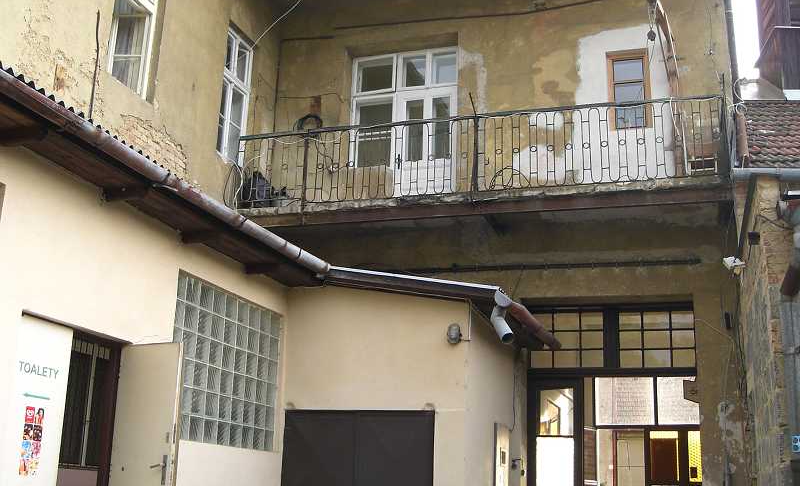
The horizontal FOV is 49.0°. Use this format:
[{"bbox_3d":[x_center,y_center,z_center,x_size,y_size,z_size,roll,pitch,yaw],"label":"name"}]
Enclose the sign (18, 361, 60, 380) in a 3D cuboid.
[{"bbox_3d":[-2.316,0.823,5.647,0.010,0.071,0.404,-3,-16,17],"label":"sign"}]

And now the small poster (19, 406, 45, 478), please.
[{"bbox_3d":[-2.313,1.253,5.524,0.010,0.453,0.186,-3,-16,17],"label":"small poster"}]

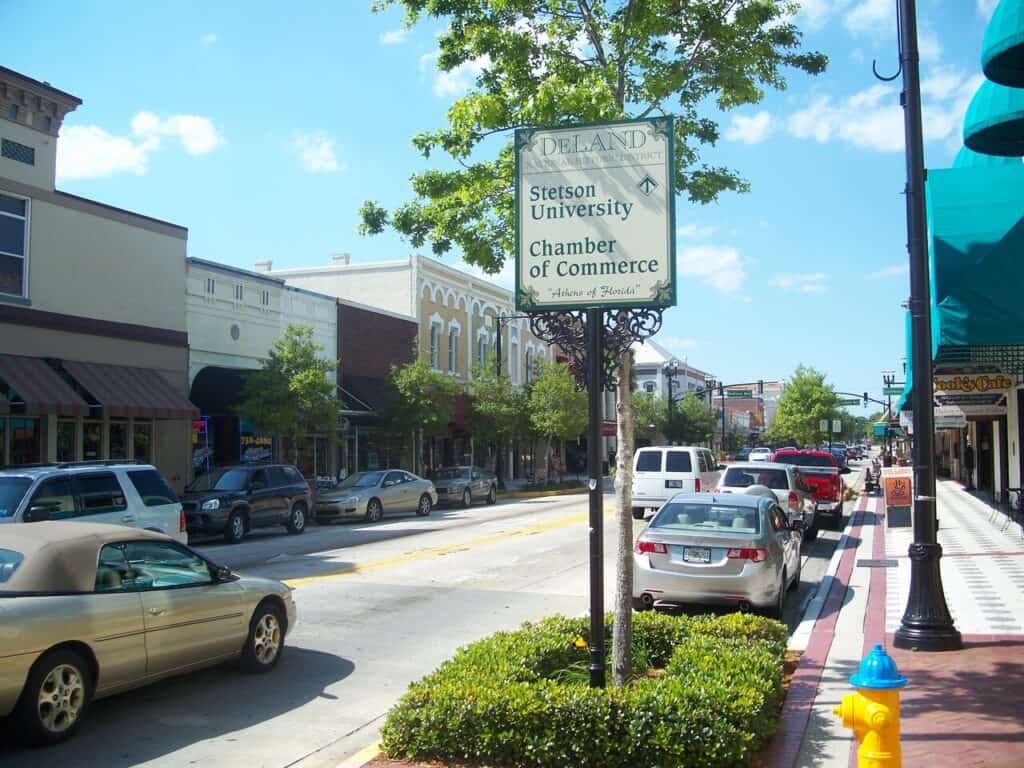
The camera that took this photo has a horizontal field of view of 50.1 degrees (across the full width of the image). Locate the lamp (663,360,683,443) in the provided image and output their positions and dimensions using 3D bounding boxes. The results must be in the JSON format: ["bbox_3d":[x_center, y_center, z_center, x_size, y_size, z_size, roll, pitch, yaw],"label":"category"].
[{"bbox_3d":[12.737,2.387,86.774,1.350,8.522,1.350,-1,-3,19],"label":"lamp"}]

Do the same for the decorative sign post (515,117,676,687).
[{"bbox_3d":[0.635,0.210,7.986,1.218,4.282,0.140,-1,-3,19],"label":"decorative sign post"}]

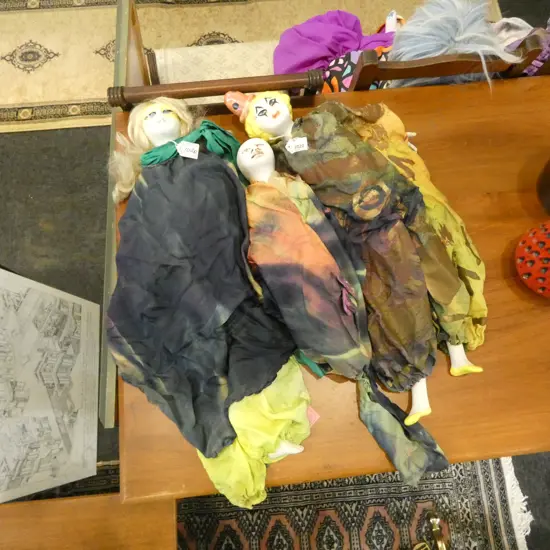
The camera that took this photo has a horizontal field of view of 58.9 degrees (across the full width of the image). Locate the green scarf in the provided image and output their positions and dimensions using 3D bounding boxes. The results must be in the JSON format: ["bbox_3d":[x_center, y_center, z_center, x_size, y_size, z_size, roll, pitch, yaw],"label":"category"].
[{"bbox_3d":[-0.155,-0.240,0.959,0.215,0.065,0.146,0,72,-1],"label":"green scarf"}]

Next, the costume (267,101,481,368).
[{"bbox_3d":[0.208,-0.095,0.919,0.279,0.080,0.600,-20,73,-7],"label":"costume"}]

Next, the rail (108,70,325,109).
[{"bbox_3d":[-0.121,-0.390,1.017,0.449,0.042,0.042,-6,72,-3],"label":"rail"}]

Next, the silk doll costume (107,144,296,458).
[{"bbox_3d":[-0.153,0.025,0.872,0.317,0.085,0.573,-13,72,-5],"label":"silk doll costume"}]

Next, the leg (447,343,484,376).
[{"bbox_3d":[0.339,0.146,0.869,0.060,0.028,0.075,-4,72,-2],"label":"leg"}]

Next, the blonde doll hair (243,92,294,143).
[{"bbox_3d":[-0.013,-0.319,0.987,0.106,0.075,0.083,-40,77,-7],"label":"blonde doll hair"}]

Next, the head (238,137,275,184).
[{"bbox_3d":[-0.035,-0.225,0.958,0.075,0.072,0.092,-10,72,-3],"label":"head"}]

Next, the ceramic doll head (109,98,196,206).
[{"bbox_3d":[-0.245,-0.260,0.964,0.176,0.085,0.223,-10,72,-4],"label":"ceramic doll head"}]

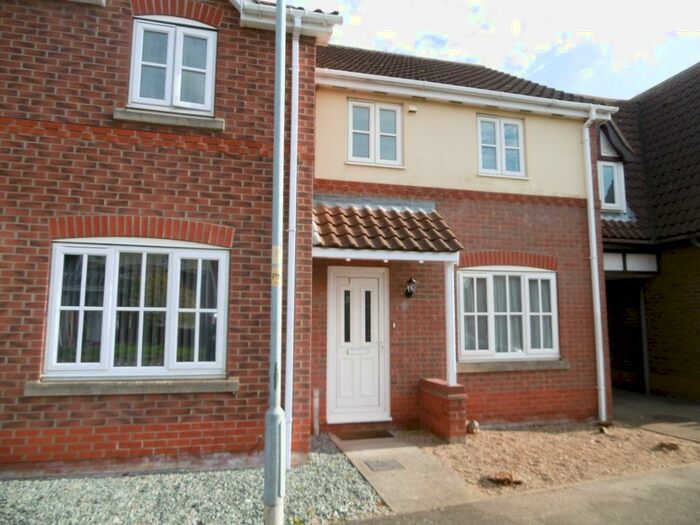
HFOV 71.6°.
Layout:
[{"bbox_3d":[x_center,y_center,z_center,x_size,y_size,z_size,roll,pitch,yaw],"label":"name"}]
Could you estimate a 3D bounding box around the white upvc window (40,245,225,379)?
[{"bbox_3d":[-2.121,0.511,4.965,1.722,1.330,0.090,2,-7,-13],"label":"white upvc window"}]

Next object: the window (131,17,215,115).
[{"bbox_3d":[-1.922,-2.112,5.324,0.879,0.997,0.090,2,-7,-13],"label":"window"}]

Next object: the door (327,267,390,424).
[{"bbox_3d":[0.119,1.137,6.807,0.904,2.123,0.100,2,-7,-13],"label":"door"}]

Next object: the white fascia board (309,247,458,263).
[{"bbox_3d":[0.451,-0.102,6.027,1.950,0.125,0.035,2,-7,-14],"label":"white fascia board"}]

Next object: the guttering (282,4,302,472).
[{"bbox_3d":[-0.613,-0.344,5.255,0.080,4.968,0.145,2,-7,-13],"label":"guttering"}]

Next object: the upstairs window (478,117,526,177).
[{"bbox_3d":[2.395,-1.827,7.706,0.820,0.970,0.090,2,-7,-13],"label":"upstairs window"}]

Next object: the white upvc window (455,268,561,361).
[{"bbox_3d":[2.417,0.768,7.405,1.685,1.416,0.090,2,-7,-13],"label":"white upvc window"}]

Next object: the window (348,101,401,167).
[{"bbox_3d":[0.376,-1.909,7.224,0.848,0.953,0.090,2,-7,-13],"label":"window"}]

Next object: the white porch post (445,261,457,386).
[{"bbox_3d":[1.278,0.776,6.205,0.098,1.580,0.095,2,-7,-13],"label":"white porch post"}]

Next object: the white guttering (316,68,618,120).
[{"bbox_3d":[1.865,-2.541,7.419,5.195,0.188,0.175,2,-7,-13],"label":"white guttering"}]

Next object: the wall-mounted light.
[{"bbox_3d":[0.864,0.368,6.893,0.145,0.263,0.190,2,-7,-13],"label":"wall-mounted light"}]

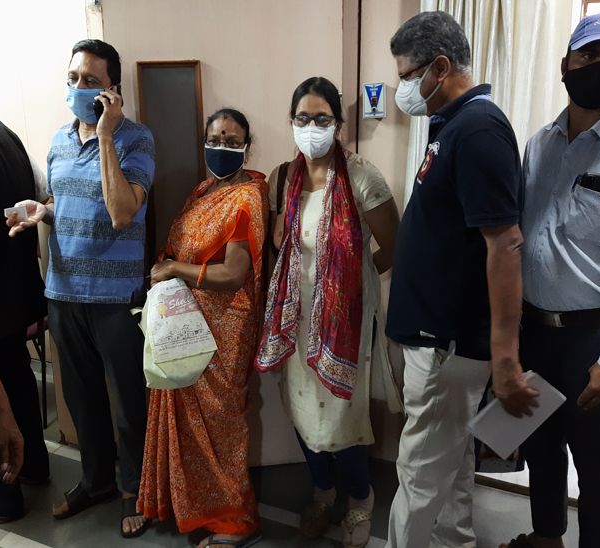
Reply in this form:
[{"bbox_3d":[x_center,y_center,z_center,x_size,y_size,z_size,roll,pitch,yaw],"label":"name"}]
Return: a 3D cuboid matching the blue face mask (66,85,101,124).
[{"bbox_3d":[-0.689,-0.552,1.650,0.140,0.125,0.110,3,12,14],"label":"blue face mask"}]

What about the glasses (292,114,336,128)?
[{"bbox_3d":[0.051,-0.485,1.610,0.140,0.043,0.140,5,15,9],"label":"glasses"}]

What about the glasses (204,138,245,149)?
[{"bbox_3d":[-0.226,-0.401,1.575,0.135,0.040,0.135,6,15,7],"label":"glasses"}]

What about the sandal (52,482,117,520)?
[{"bbox_3d":[-0.846,0.882,2.033,0.262,0.085,0.100,-10,15,-38],"label":"sandal"}]

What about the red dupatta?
[{"bbox_3d":[0.034,-0.015,1.660,0.350,0.830,0.240,2,12,11],"label":"red dupatta"}]

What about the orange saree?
[{"bbox_3d":[-0.339,0.297,1.780,0.380,1.290,0.410,-11,16,-43],"label":"orange saree"}]

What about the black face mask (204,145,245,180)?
[{"bbox_3d":[-0.229,-0.342,1.565,0.135,0.110,0.100,5,12,8],"label":"black face mask"}]

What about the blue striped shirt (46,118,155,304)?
[{"bbox_3d":[-0.689,-0.214,1.765,0.430,0.640,0.270,3,12,14],"label":"blue striped shirt"}]

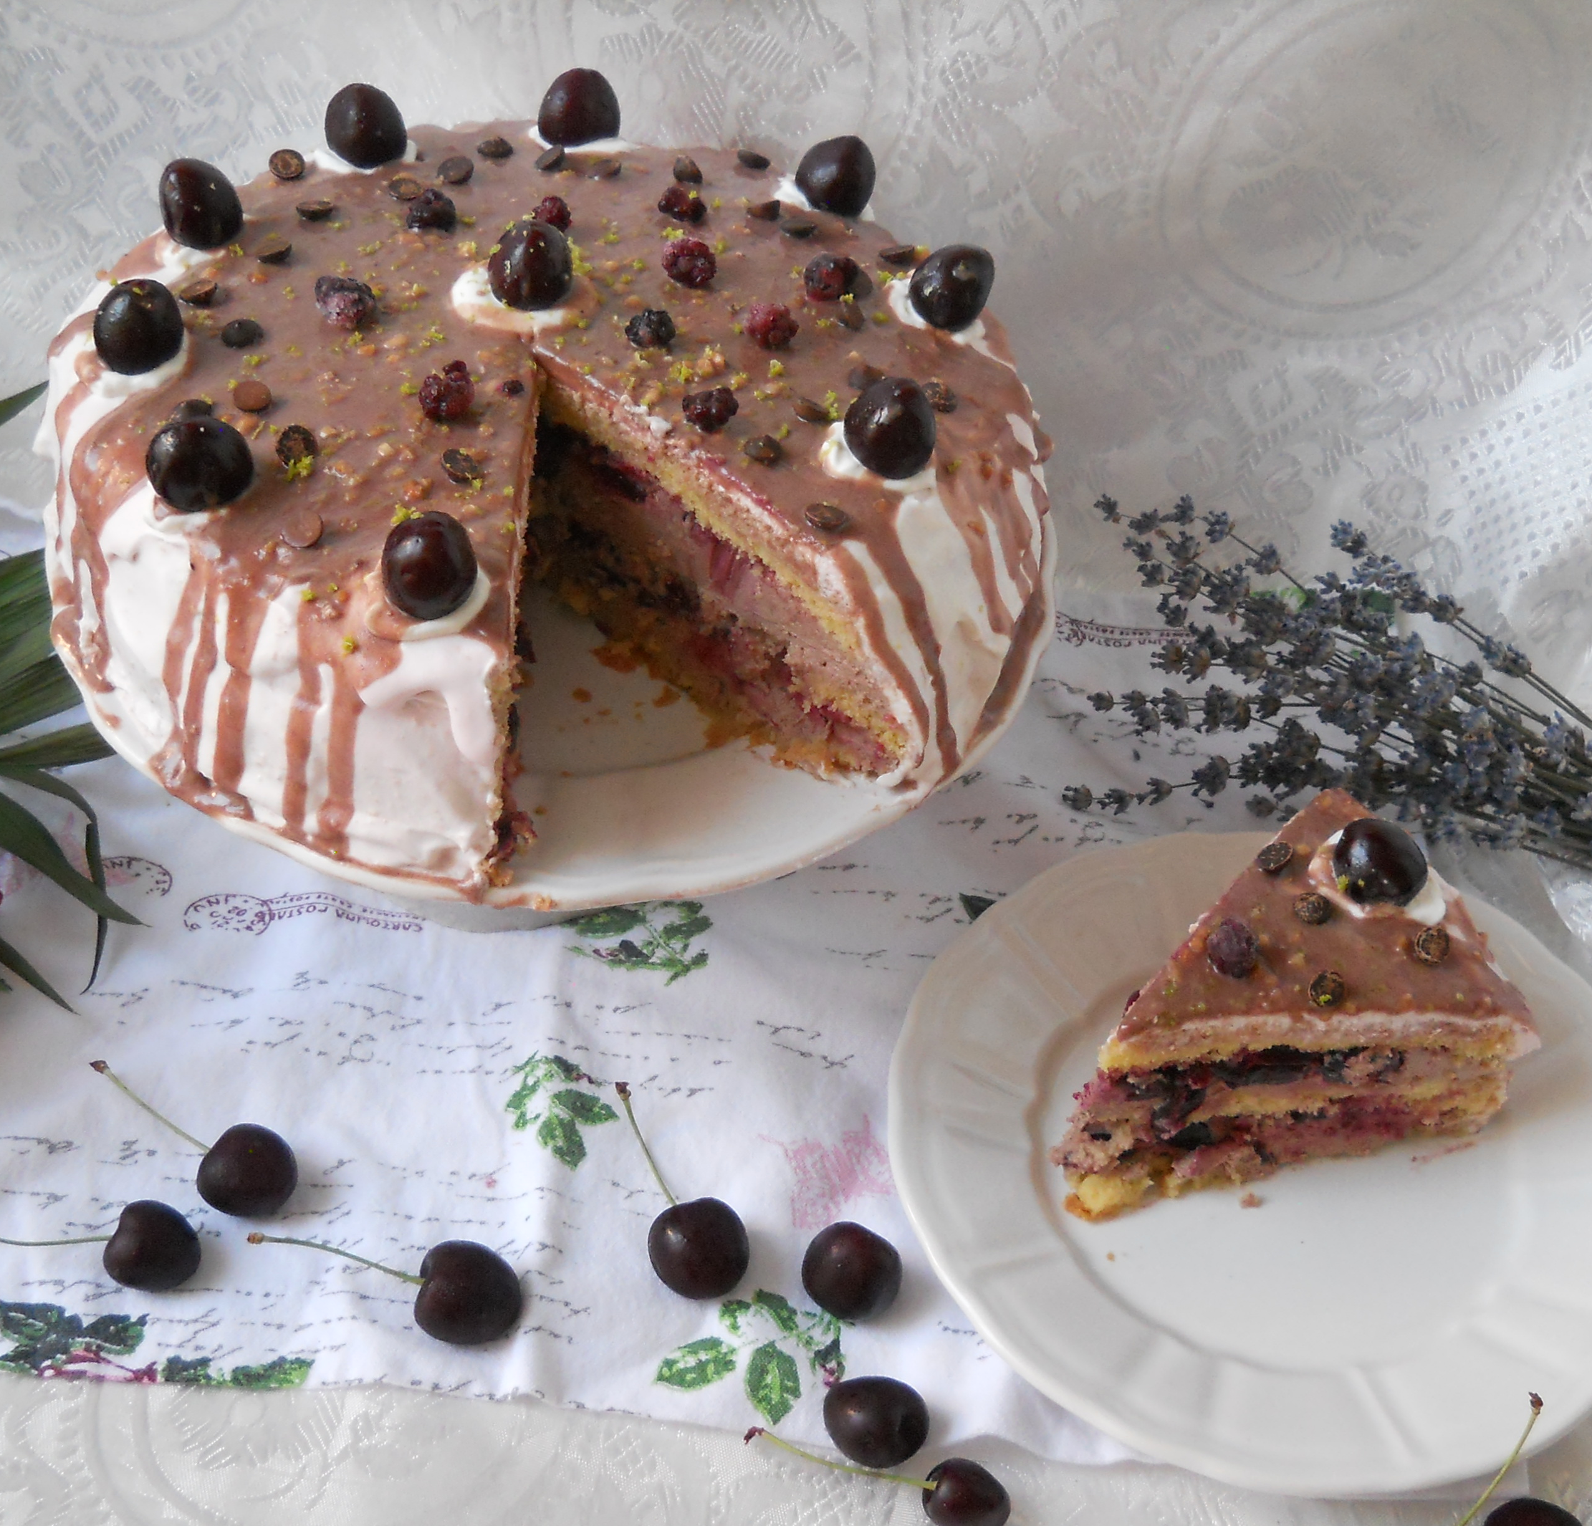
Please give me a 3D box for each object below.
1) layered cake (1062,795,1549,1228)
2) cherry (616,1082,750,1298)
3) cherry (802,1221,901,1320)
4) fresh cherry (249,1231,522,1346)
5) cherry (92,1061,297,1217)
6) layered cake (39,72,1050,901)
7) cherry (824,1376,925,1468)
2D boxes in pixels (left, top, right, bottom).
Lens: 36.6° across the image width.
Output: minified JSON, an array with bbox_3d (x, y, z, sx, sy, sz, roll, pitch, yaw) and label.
[{"bbox_3d":[0.121,0.064,0.613,0.119,0.075,0.091,-26,53,-20],"label":"layered cake"},{"bbox_3d":[-0.036,0.113,0.621,0.026,0.026,0.063,-32,55,-24],"label":"cherry"},{"bbox_3d":[0.014,0.128,0.606,0.026,0.025,0.025,-2,48,0],"label":"cherry"},{"bbox_3d":[-0.101,0.125,0.612,0.070,0.027,0.027,21,52,19],"label":"fresh cherry"},{"bbox_3d":[-0.162,0.102,0.635,0.067,0.026,0.026,15,51,15],"label":"cherry"},{"bbox_3d":[-0.067,-0.094,0.638,0.265,0.088,0.265,-1,48,1],"label":"layered cake"},{"bbox_3d":[0.019,0.158,0.579,0.026,0.024,0.025,-2,48,0],"label":"cherry"}]

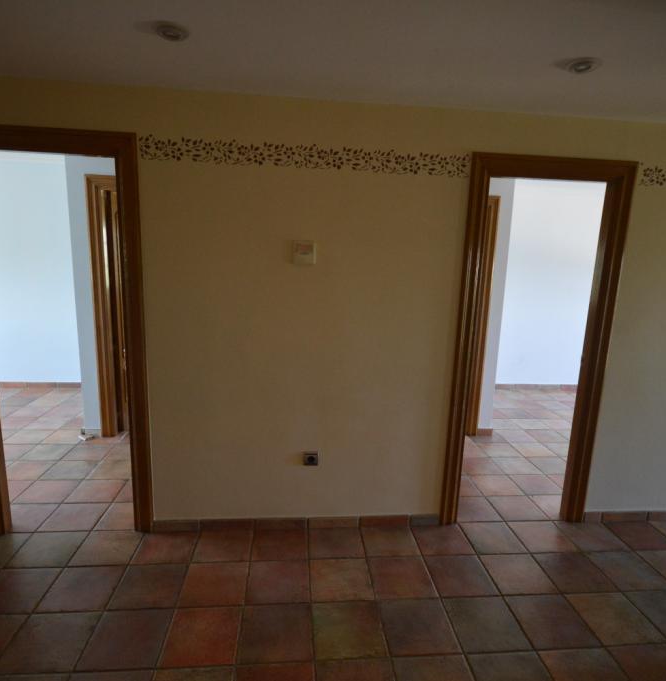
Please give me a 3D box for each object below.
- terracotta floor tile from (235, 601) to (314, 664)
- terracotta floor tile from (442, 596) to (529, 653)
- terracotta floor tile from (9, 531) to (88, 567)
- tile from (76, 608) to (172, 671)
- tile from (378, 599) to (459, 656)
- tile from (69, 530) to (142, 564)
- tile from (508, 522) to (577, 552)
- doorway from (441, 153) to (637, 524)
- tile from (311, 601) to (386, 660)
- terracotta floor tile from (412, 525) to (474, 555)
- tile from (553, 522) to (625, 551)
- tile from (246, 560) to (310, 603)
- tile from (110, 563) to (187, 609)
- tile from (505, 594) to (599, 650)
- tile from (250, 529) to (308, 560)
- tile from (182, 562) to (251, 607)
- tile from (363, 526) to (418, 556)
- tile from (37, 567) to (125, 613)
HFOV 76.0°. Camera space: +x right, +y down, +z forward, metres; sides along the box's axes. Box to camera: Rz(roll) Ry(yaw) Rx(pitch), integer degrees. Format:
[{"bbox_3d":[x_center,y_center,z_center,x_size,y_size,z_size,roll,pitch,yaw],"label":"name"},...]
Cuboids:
[{"bbox_3d":[-0.240,1.260,1.842,0.304,0.010,0.288,1,11,-5],"label":"terracotta floor tile"},{"bbox_3d":[0.687,1.285,1.937,0.305,0.012,0.287,1,11,-5],"label":"terracotta floor tile"},{"bbox_3d":[-1.539,1.140,2.322,0.302,0.012,0.291,1,10,-5],"label":"terracotta floor tile"},{"bbox_3d":[-0.857,1.249,1.787,0.304,0.010,0.288,1,11,-5],"label":"tile"},{"bbox_3d":[0.372,1.265,1.886,0.299,0.012,0.280,1,11,-5],"label":"tile"},{"bbox_3d":[-1.226,1.143,2.350,0.305,0.012,0.287,1,11,-5],"label":"tile"},{"bbox_3d":[1.263,1.192,2.578,0.302,0.012,0.291,1,10,-5],"label":"tile"},{"bbox_3d":[1.139,0.076,2.490,0.913,2.134,0.128,1,11,-5],"label":"doorway"},{"bbox_3d":[0.068,1.274,1.880,0.302,0.012,0.291,1,10,-5],"label":"tile"},{"bbox_3d":[0.631,1.157,2.477,0.299,0.012,0.280,1,11,-5],"label":"terracotta floor tile"},{"bbox_3d":[1.552,1.171,2.557,0.299,0.012,0.280,1,11,-5],"label":"tile"},{"bbox_3d":[-0.264,1.206,2.128,0.304,0.010,0.288,1,11,-5],"label":"tile"},{"bbox_3d":[-0.890,1.204,2.087,0.302,0.012,0.291,1,10,-5],"label":"tile"},{"bbox_3d":[0.995,1.282,1.952,0.304,0.010,0.288,1,11,-5],"label":"tile"},{"bbox_3d":[-0.289,1.143,2.398,0.299,0.012,0.280,1,11,-5],"label":"tile"},{"bbox_3d":[-0.579,1.210,2.115,0.302,0.012,0.291,1,10,-5],"label":"tile"},{"bbox_3d":[0.328,1.169,2.485,0.305,0.012,0.287,1,11,-5],"label":"tile"},{"bbox_3d":[-1.200,1.198,2.059,0.302,0.012,0.291,1,10,-5],"label":"tile"}]

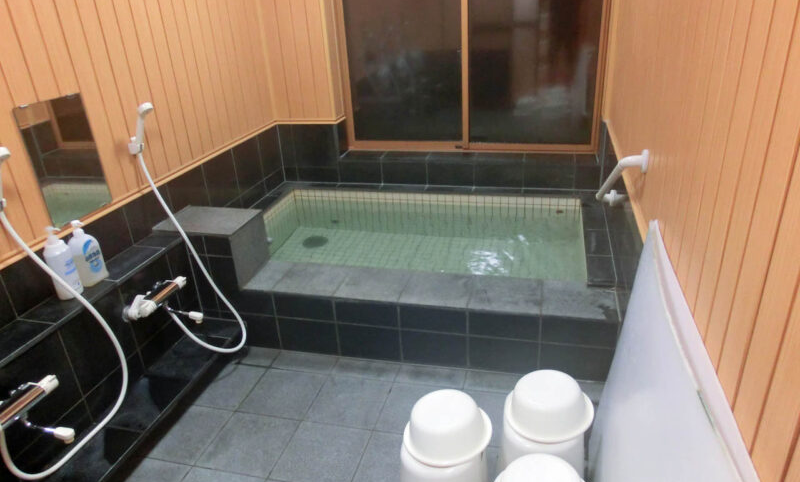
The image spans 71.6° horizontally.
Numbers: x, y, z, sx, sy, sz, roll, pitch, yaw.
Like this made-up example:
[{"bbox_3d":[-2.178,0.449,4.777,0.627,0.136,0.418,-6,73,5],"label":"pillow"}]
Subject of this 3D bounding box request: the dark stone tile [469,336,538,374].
[{"bbox_3d":[0.441,0.490,2.370,0.298,0.183,0.012,3,25,15],"label":"dark stone tile"}]

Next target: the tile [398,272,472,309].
[{"bbox_3d":[0.175,0.222,2.483,0.296,0.018,0.293,3,26,15],"label":"tile"}]

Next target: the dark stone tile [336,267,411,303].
[{"bbox_3d":[-0.115,0.207,2.561,0.296,0.018,0.293,3,26,15],"label":"dark stone tile"}]

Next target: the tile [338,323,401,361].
[{"bbox_3d":[-0.136,0.461,2.532,0.296,0.183,0.018,3,26,15],"label":"tile"}]

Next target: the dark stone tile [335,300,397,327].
[{"bbox_3d":[-0.146,0.315,2.464,0.296,0.130,0.018,3,26,15],"label":"dark stone tile"}]

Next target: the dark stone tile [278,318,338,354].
[{"bbox_3d":[-0.425,0.445,2.609,0.296,0.183,0.018,3,26,15],"label":"dark stone tile"}]

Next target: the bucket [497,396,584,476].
[{"bbox_3d":[0.457,0.666,1.772,0.275,0.345,0.275,3,25,15],"label":"bucket"}]

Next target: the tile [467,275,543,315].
[{"bbox_3d":[0.464,0.238,2.406,0.296,0.018,0.293,3,26,15],"label":"tile"}]

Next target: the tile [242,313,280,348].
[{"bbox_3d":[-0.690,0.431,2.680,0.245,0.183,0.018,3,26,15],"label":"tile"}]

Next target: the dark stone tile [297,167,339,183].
[{"bbox_3d":[-0.548,-0.444,3.744,0.297,0.105,0.018,3,26,15],"label":"dark stone tile"}]

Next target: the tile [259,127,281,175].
[{"bbox_3d":[-0.899,-0.624,3.863,0.012,0.300,0.302,3,25,15],"label":"tile"}]

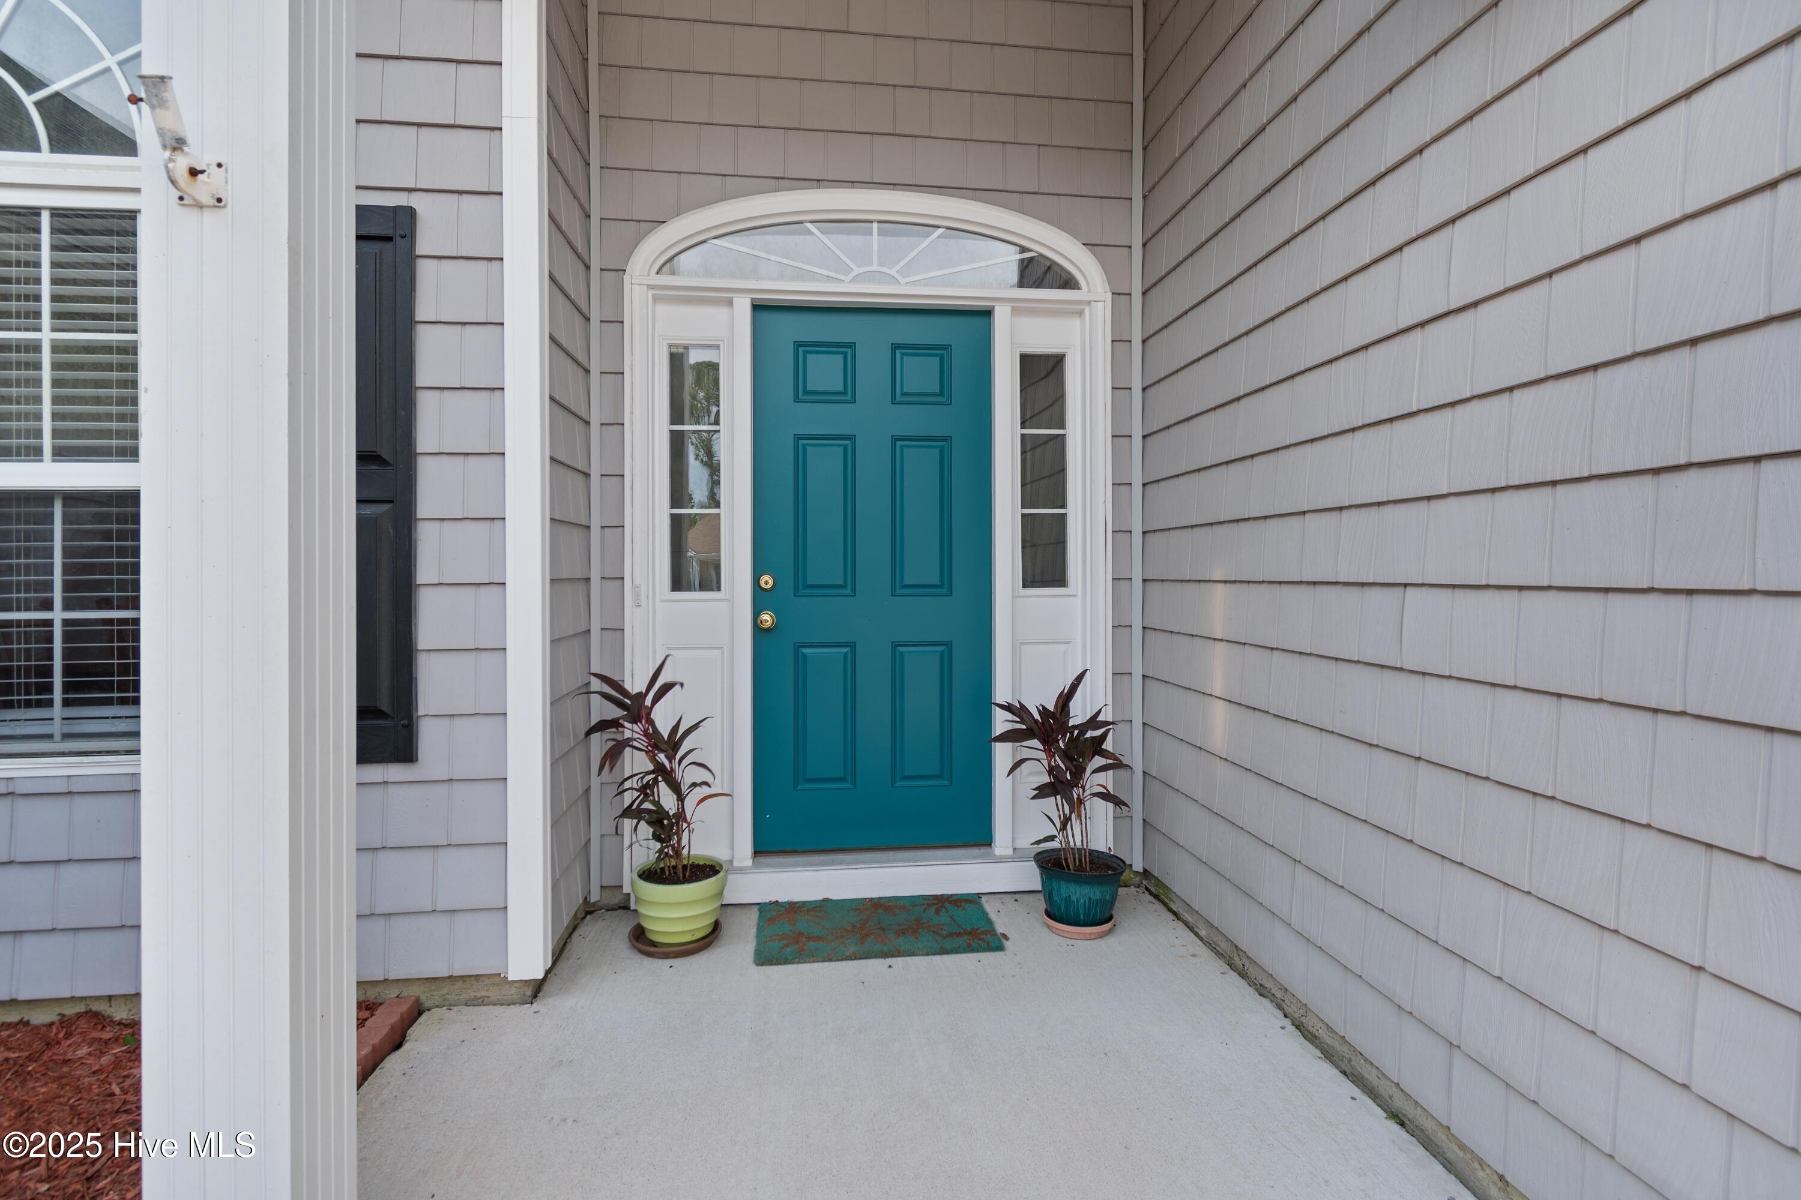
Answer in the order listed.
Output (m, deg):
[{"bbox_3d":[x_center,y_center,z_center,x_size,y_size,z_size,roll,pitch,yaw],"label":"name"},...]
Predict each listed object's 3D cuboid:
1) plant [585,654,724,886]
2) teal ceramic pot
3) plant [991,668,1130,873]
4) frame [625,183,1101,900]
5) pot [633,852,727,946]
[{"bbox_3d":[-0.788,0.530,2.570,0.450,0.700,0.420,0,1,-7],"label":"plant"},{"bbox_3d":[0.604,0.977,2.680,0.300,0.200,0.300,0,1,0],"label":"teal ceramic pot"},{"bbox_3d":[0.537,0.565,2.680,0.440,0.665,0.420,0,1,-7],"label":"plant"},{"bbox_3d":[-0.093,-0.199,2.979,1.789,2.591,0.160,0,1,-7],"label":"frame"},{"bbox_3d":[-0.707,0.962,2.560,0.295,0.205,0.295,0,1,-7],"label":"pot"}]

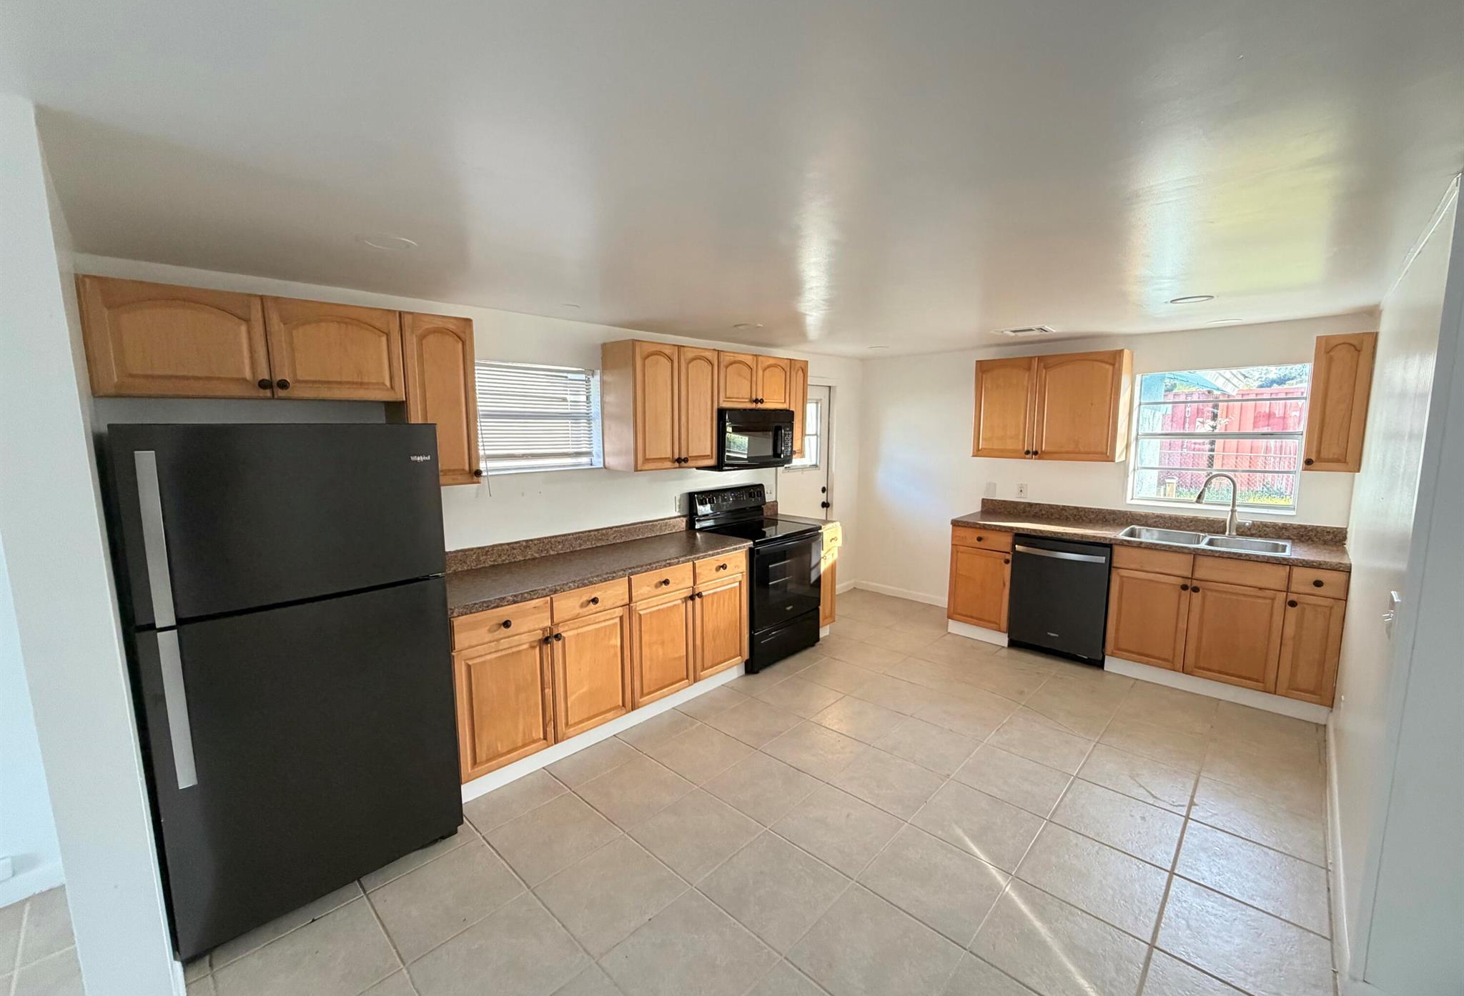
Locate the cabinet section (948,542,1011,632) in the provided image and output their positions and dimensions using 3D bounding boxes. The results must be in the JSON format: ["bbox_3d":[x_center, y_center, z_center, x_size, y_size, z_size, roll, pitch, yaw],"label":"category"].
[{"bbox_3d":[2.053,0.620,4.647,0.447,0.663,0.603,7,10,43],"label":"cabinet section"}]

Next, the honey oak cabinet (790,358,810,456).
[{"bbox_3d":[0.399,-0.676,4.599,0.319,0.746,0.211,7,10,43],"label":"honey oak cabinet"}]

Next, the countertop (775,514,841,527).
[{"bbox_3d":[0.514,0.184,4.602,0.624,0.037,0.226,7,10,43],"label":"countertop"}]

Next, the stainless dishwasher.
[{"bbox_3d":[2.428,0.680,4.277,0.603,0.865,0.630,6,10,43],"label":"stainless dishwasher"}]

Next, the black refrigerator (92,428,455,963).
[{"bbox_3d":[-1.655,0.551,2.250,0.790,1.655,0.839,6,10,43],"label":"black refrigerator"}]

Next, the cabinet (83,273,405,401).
[{"bbox_3d":[-1.841,-0.571,2.315,0.330,0.377,0.932,6,10,43],"label":"cabinet"}]

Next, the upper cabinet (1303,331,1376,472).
[{"bbox_3d":[3.501,-0.538,3.423,0.230,0.756,0.325,6,10,43],"label":"upper cabinet"}]

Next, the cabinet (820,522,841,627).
[{"bbox_3d":[0.528,0.599,4.705,0.640,0.840,0.220,6,10,43],"label":"cabinet"}]

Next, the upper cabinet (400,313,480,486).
[{"bbox_3d":[-1.416,-0.444,2.781,0.330,0.758,0.307,6,10,43],"label":"upper cabinet"}]

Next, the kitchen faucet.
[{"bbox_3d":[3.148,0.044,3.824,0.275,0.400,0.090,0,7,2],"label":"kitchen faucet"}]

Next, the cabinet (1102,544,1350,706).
[{"bbox_3d":[3.050,0.681,3.714,1.067,0.752,0.594,7,10,43],"label":"cabinet"}]

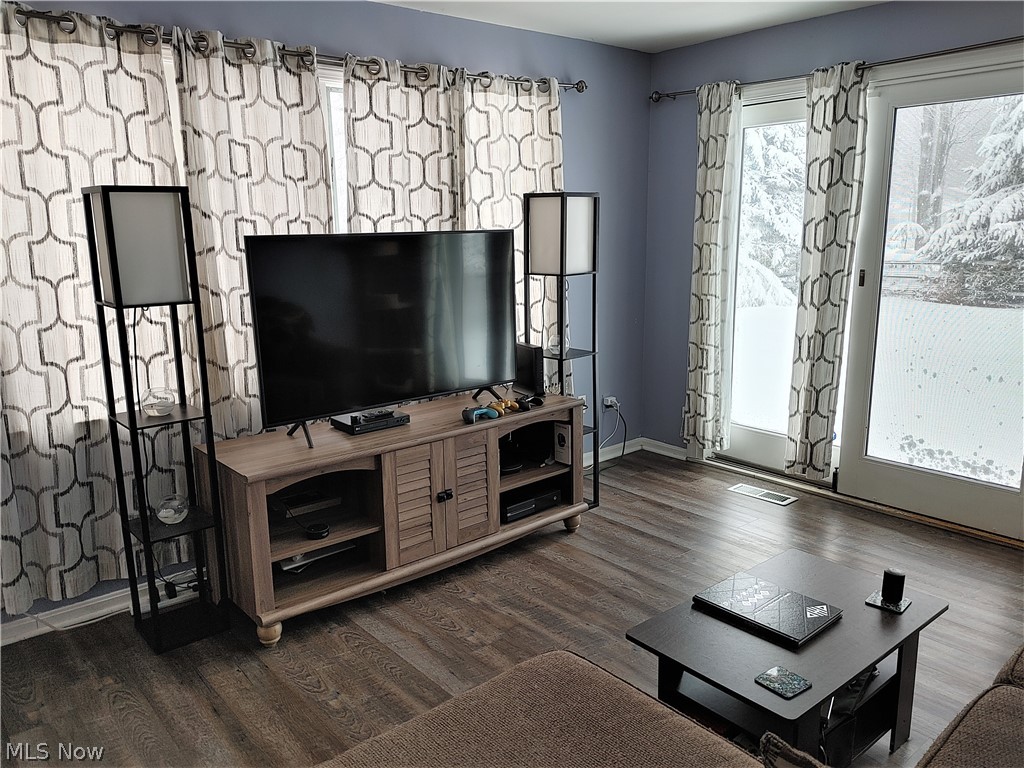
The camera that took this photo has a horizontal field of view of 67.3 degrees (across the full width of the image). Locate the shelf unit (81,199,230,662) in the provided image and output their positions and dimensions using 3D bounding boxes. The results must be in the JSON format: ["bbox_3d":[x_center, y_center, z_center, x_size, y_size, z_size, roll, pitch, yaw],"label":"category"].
[{"bbox_3d":[-1.239,0.133,2.719,0.258,1.595,0.258,-11,15,-39],"label":"shelf unit"}]

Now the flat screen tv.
[{"bbox_3d":[-0.477,-0.272,3.240,1.242,0.718,0.080,-10,15,-38],"label":"flat screen tv"}]

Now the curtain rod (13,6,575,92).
[{"bbox_3d":[-0.717,-1.362,3.219,2.930,0.060,0.075,-11,15,-39],"label":"curtain rod"}]

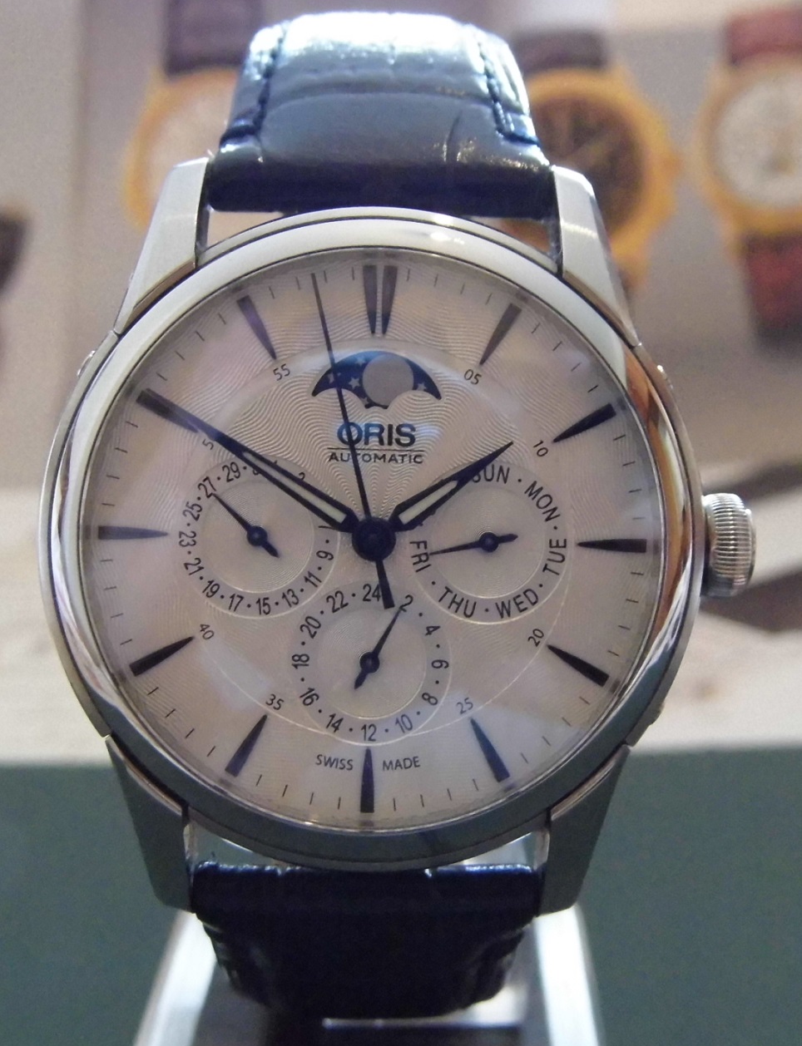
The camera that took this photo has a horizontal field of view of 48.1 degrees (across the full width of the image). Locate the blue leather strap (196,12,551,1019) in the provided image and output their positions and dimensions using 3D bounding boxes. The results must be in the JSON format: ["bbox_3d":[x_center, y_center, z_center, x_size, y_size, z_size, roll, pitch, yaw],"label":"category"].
[{"bbox_3d":[-0.002,0.000,0.080,0.021,0.077,0.049,2,0,0],"label":"blue leather strap"}]

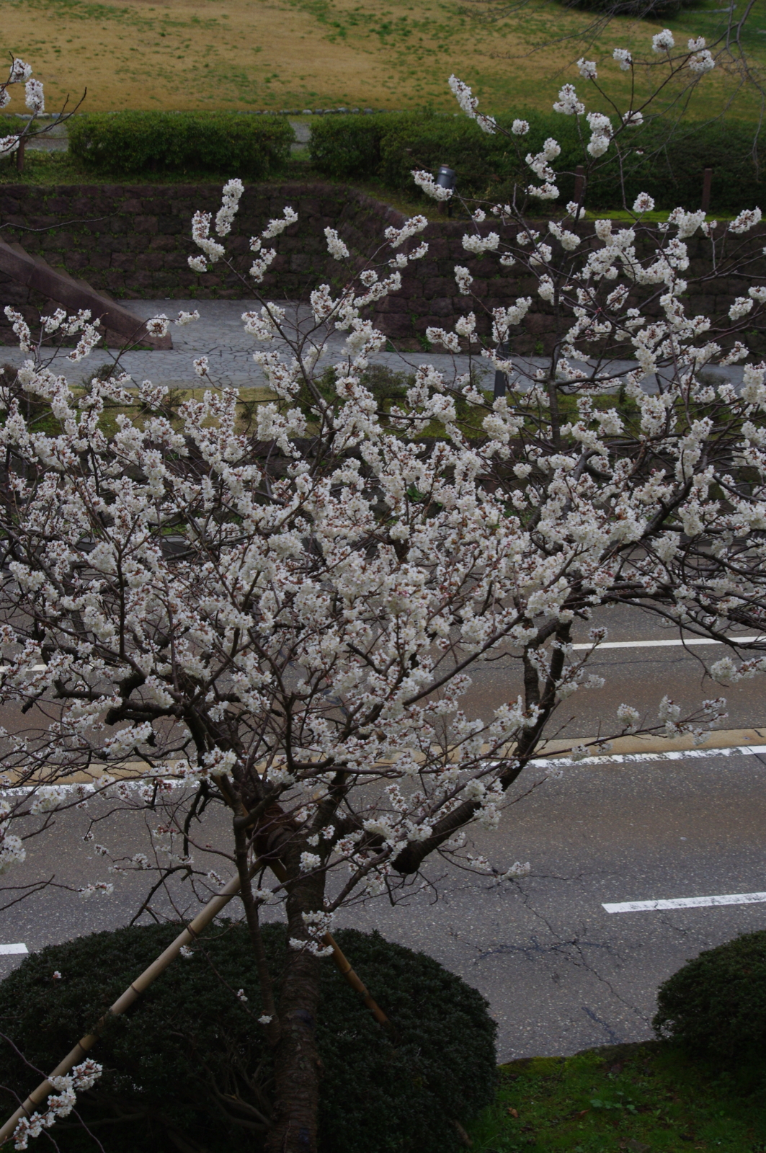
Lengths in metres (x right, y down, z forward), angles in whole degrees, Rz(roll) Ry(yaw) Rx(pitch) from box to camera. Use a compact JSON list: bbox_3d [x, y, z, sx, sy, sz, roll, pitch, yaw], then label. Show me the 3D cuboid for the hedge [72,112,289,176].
[{"bbox_3d":[-3.261,-6.980,42.300,3.500,0.860,1.300,1,18,0],"label":"hedge"}]

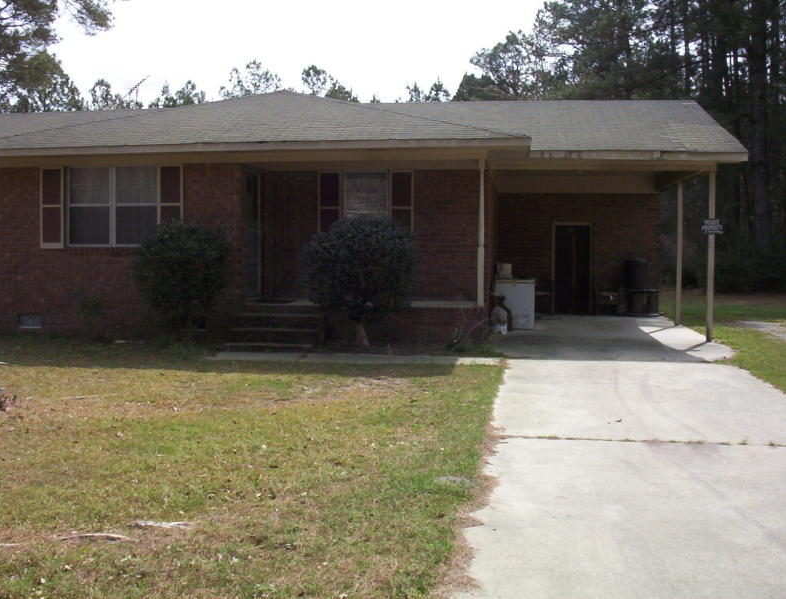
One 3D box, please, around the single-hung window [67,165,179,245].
[{"bbox_3d":[-4.402,-1.518,14.613,1.970,1.300,0.100,1,3,8],"label":"single-hung window"}]

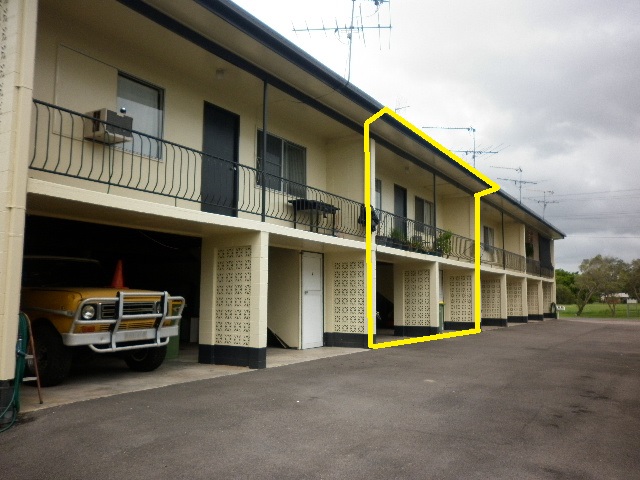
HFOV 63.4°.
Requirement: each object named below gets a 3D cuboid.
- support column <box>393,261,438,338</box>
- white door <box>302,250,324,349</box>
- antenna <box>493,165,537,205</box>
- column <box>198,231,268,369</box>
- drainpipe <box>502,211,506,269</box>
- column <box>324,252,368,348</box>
[{"bbox_3d":[2.813,1.741,15.063,1.282,2.132,0.190,-4,-8,33],"label":"support column"},{"bbox_3d":[-0.165,1.358,11.738,0.060,2.137,0.868,-4,-8,33],"label":"white door"},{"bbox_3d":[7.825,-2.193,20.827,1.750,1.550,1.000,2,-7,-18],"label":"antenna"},{"bbox_3d":[-1.438,0.993,8.592,1.315,2.132,0.190,-4,-8,33],"label":"column"},{"bbox_3d":[7.648,0.027,21.605,0.070,2.387,0.070,-4,-8,33],"label":"drainpipe"},{"bbox_3d":[0.674,1.363,11.791,1.282,2.132,0.190,-4,-8,33],"label":"column"}]

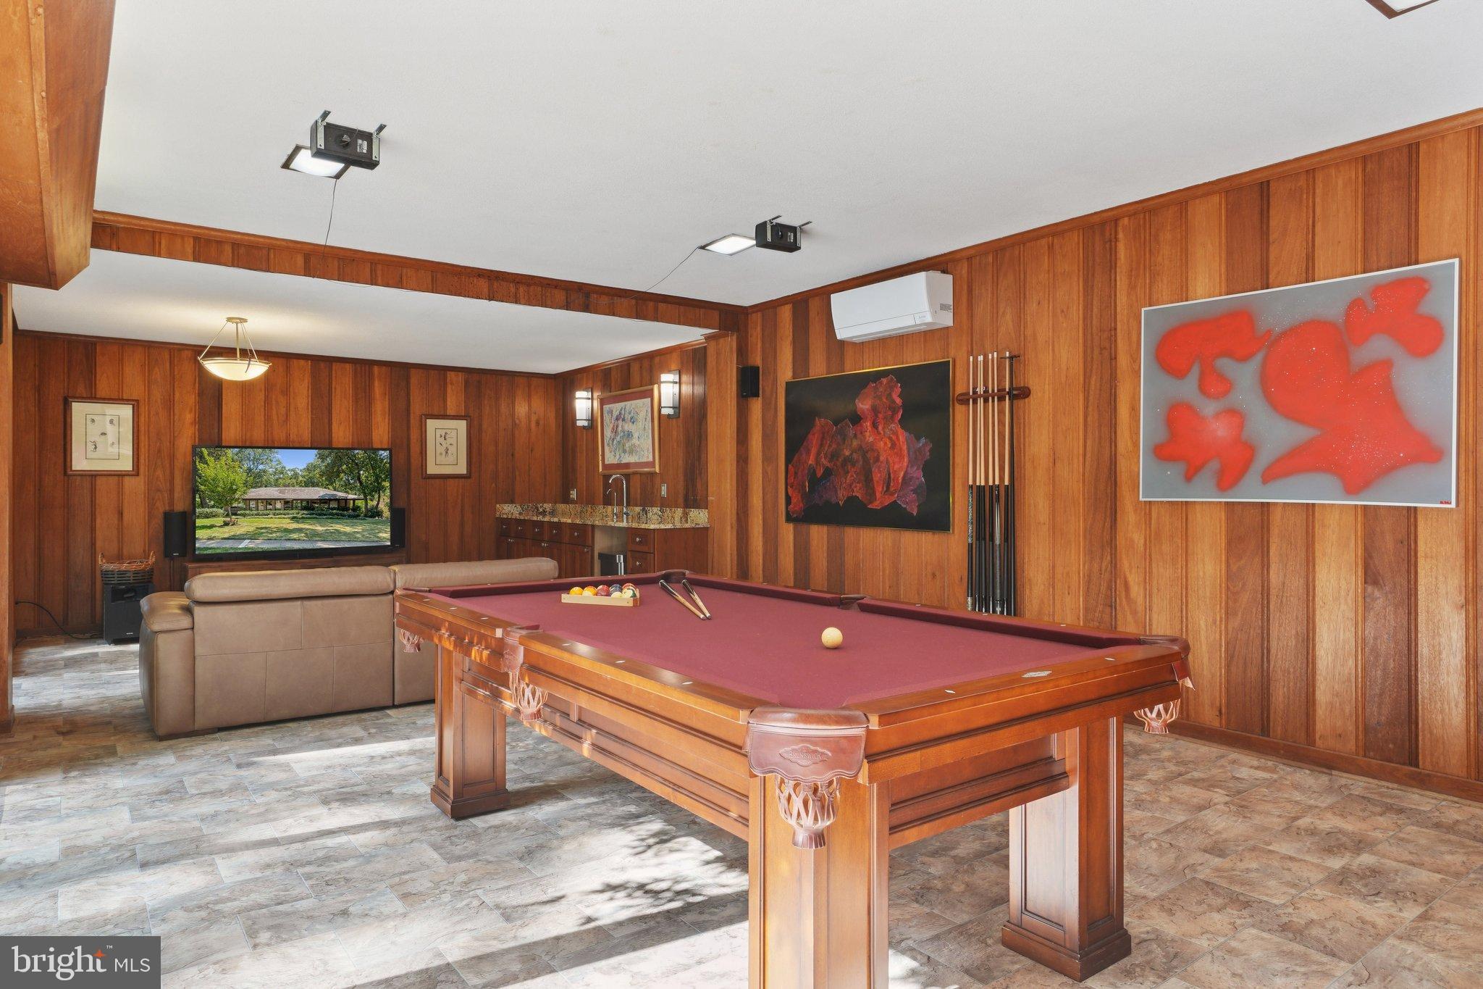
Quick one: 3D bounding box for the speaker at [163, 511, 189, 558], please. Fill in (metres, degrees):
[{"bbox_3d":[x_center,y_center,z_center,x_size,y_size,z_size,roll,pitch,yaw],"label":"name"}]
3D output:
[{"bbox_3d":[-4.611,0.329,7.055,0.160,0.370,0.170,-1,1,-38],"label":"speaker"}]

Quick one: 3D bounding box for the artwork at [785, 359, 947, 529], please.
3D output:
[{"bbox_3d":[0.801,-0.303,5.826,0.035,1.060,1.540,0,0,-38],"label":"artwork"}]

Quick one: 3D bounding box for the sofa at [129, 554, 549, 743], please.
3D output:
[{"bbox_3d":[-2.202,0.785,5.194,2.270,0.785,1.020,0,0,-38],"label":"sofa"}]

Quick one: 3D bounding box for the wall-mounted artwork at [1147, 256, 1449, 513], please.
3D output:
[{"bbox_3d":[2.372,-0.437,3.815,0.035,0.957,1.240,0,0,-38],"label":"wall-mounted artwork"}]

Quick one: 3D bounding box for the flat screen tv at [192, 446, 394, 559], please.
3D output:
[{"bbox_3d":[-3.884,0.059,7.589,1.570,0.925,0.080,-1,1,-38],"label":"flat screen tv"}]

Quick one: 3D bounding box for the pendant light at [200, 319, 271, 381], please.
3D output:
[{"bbox_3d":[-3.597,-1.037,6.197,0.455,0.435,0.455,-1,1,-38],"label":"pendant light"}]

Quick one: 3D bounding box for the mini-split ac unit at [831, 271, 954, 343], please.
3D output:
[{"bbox_3d":[0.929,-1.159,5.410,0.235,0.300,0.800,-1,1,-38],"label":"mini-split ac unit"}]

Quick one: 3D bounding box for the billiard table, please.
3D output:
[{"bbox_3d":[-0.094,0.772,2.764,1.390,0.800,2.530,0,0,-37],"label":"billiard table"}]

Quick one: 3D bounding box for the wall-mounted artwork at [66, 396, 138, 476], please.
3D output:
[{"bbox_3d":[-5.388,-0.484,7.301,0.500,0.660,0.030,0,0,-36],"label":"wall-mounted artwork"}]

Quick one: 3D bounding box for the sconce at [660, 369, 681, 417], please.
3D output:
[{"bbox_3d":[-0.629,-0.862,7.494,0.115,0.414,0.180,-1,1,-38],"label":"sconce"}]

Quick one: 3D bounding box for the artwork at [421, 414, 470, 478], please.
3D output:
[{"bbox_3d":[-3.046,-0.495,8.946,0.497,0.660,0.030,0,0,-36],"label":"artwork"}]

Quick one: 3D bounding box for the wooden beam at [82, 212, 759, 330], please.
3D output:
[{"bbox_3d":[-1.636,-1.331,5.562,4.100,0.200,0.140,-1,1,-38],"label":"wooden beam"}]

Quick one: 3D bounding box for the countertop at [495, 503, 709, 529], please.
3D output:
[{"bbox_3d":[-1.389,0.196,8.167,0.650,0.145,3.170,0,0,-38],"label":"countertop"}]

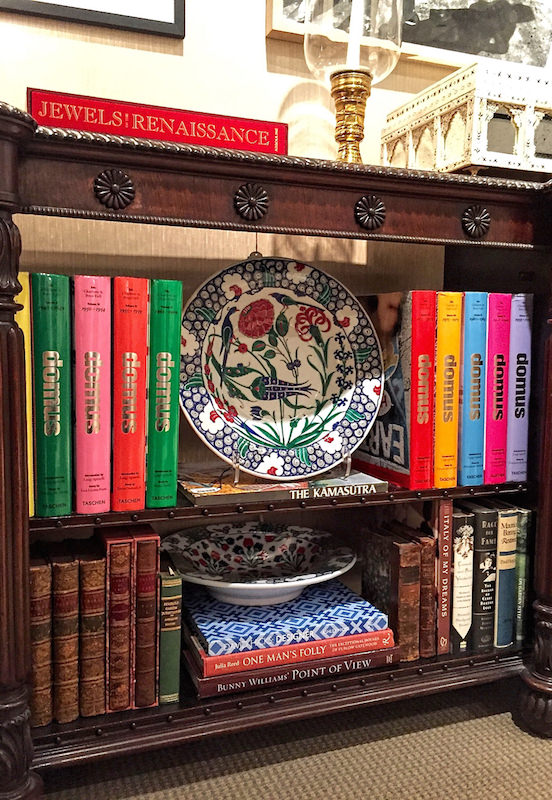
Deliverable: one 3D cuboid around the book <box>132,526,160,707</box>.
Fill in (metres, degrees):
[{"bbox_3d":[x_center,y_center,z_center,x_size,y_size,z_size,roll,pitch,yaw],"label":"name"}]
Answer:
[{"bbox_3d":[-0.210,0.310,1.021,0.037,0.246,0.158,-1,5,-21],"label":"book"}]

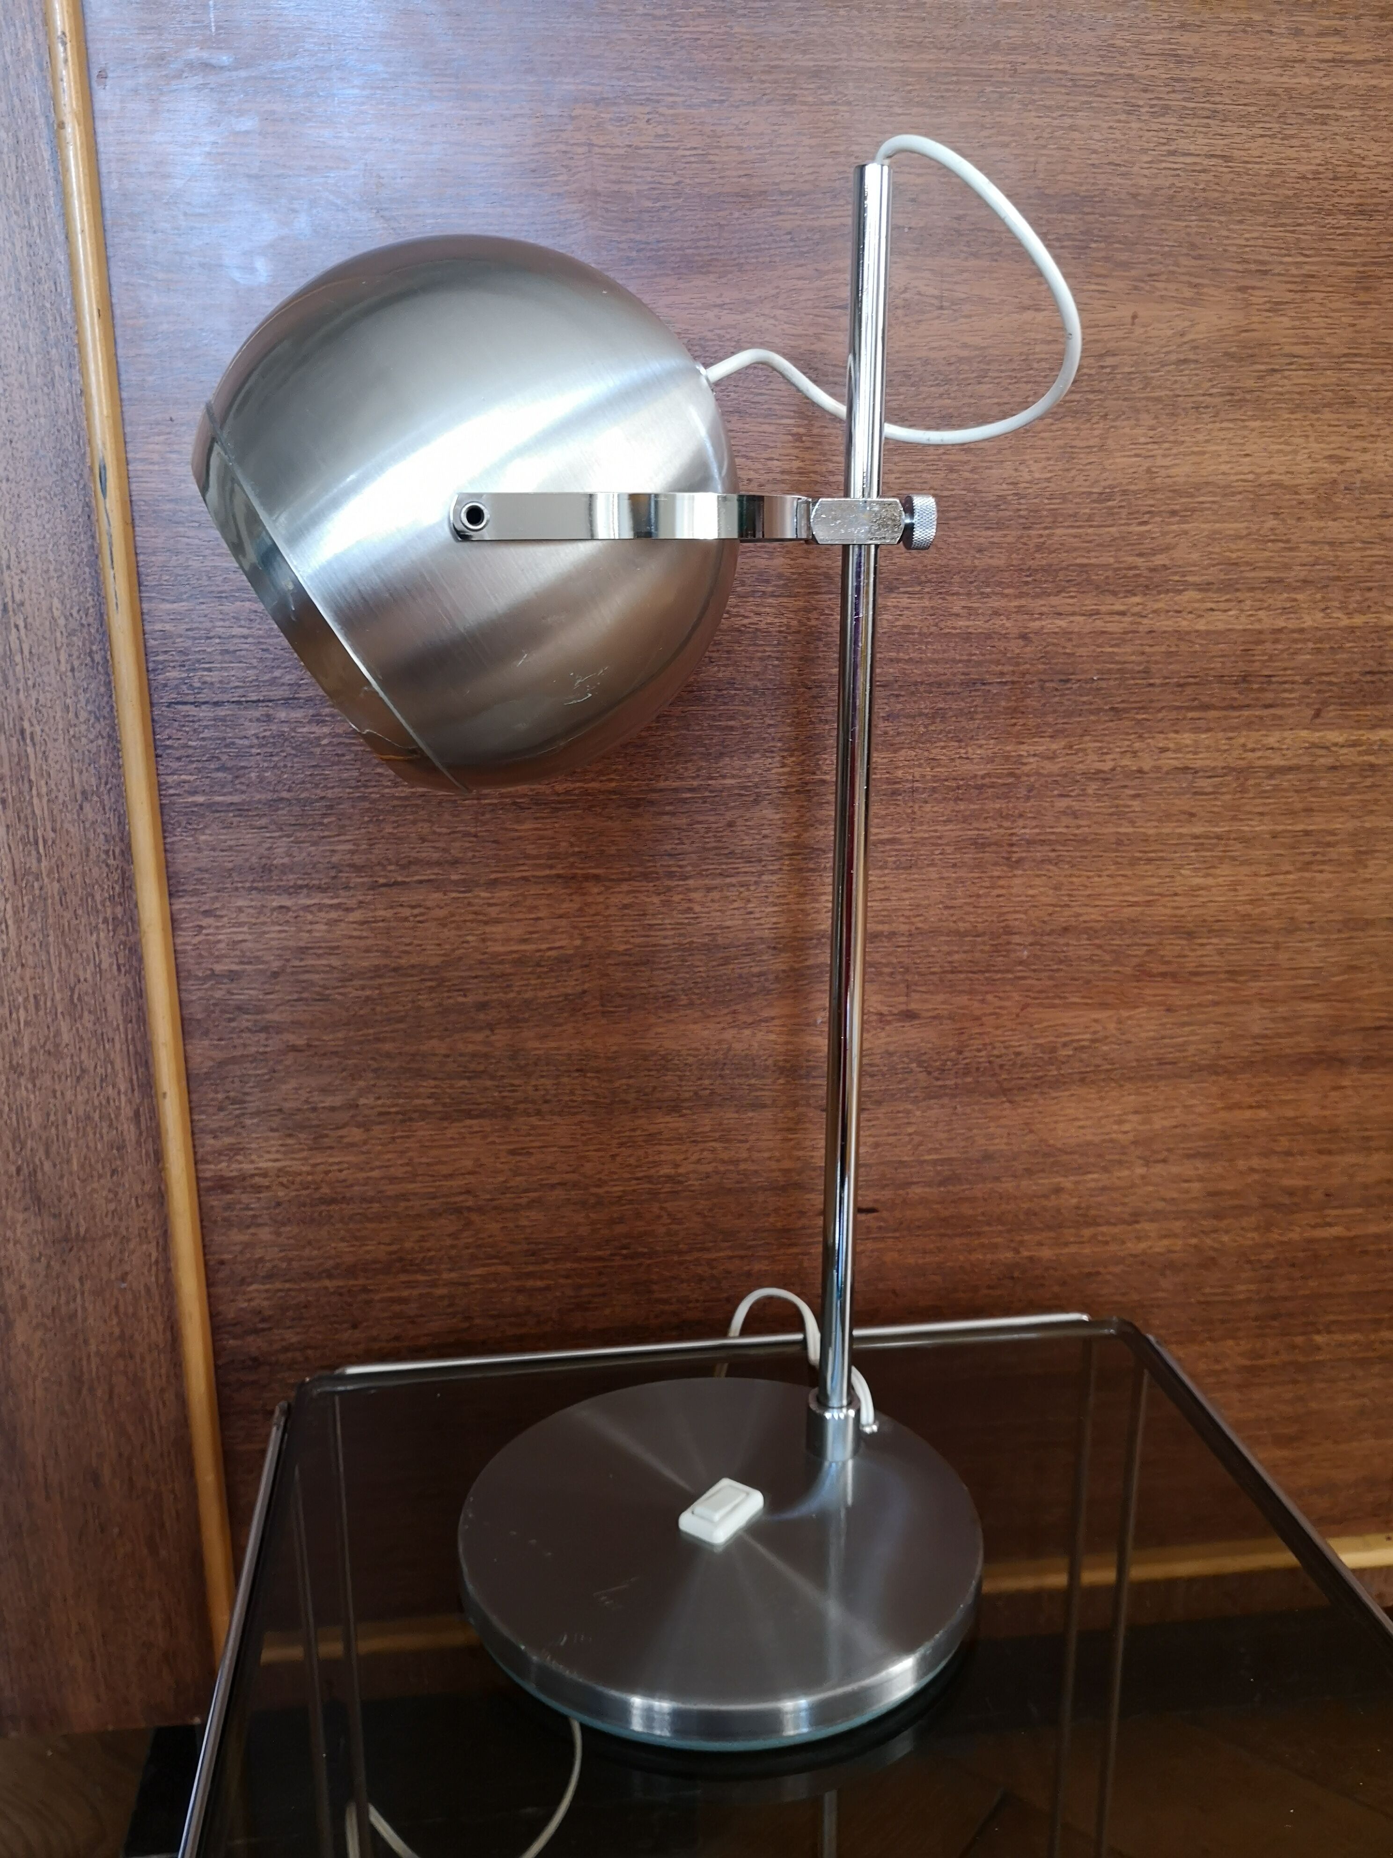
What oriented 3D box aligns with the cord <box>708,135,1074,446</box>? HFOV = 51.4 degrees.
[{"bbox_3d":[0.067,-0.217,0.498,0.133,0.098,0.036,-2,14,-9],"label":"cord"}]

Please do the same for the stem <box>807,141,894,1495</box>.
[{"bbox_3d":[0.057,-0.020,0.535,0.021,0.479,0.021,-2,14,-9],"label":"stem"}]

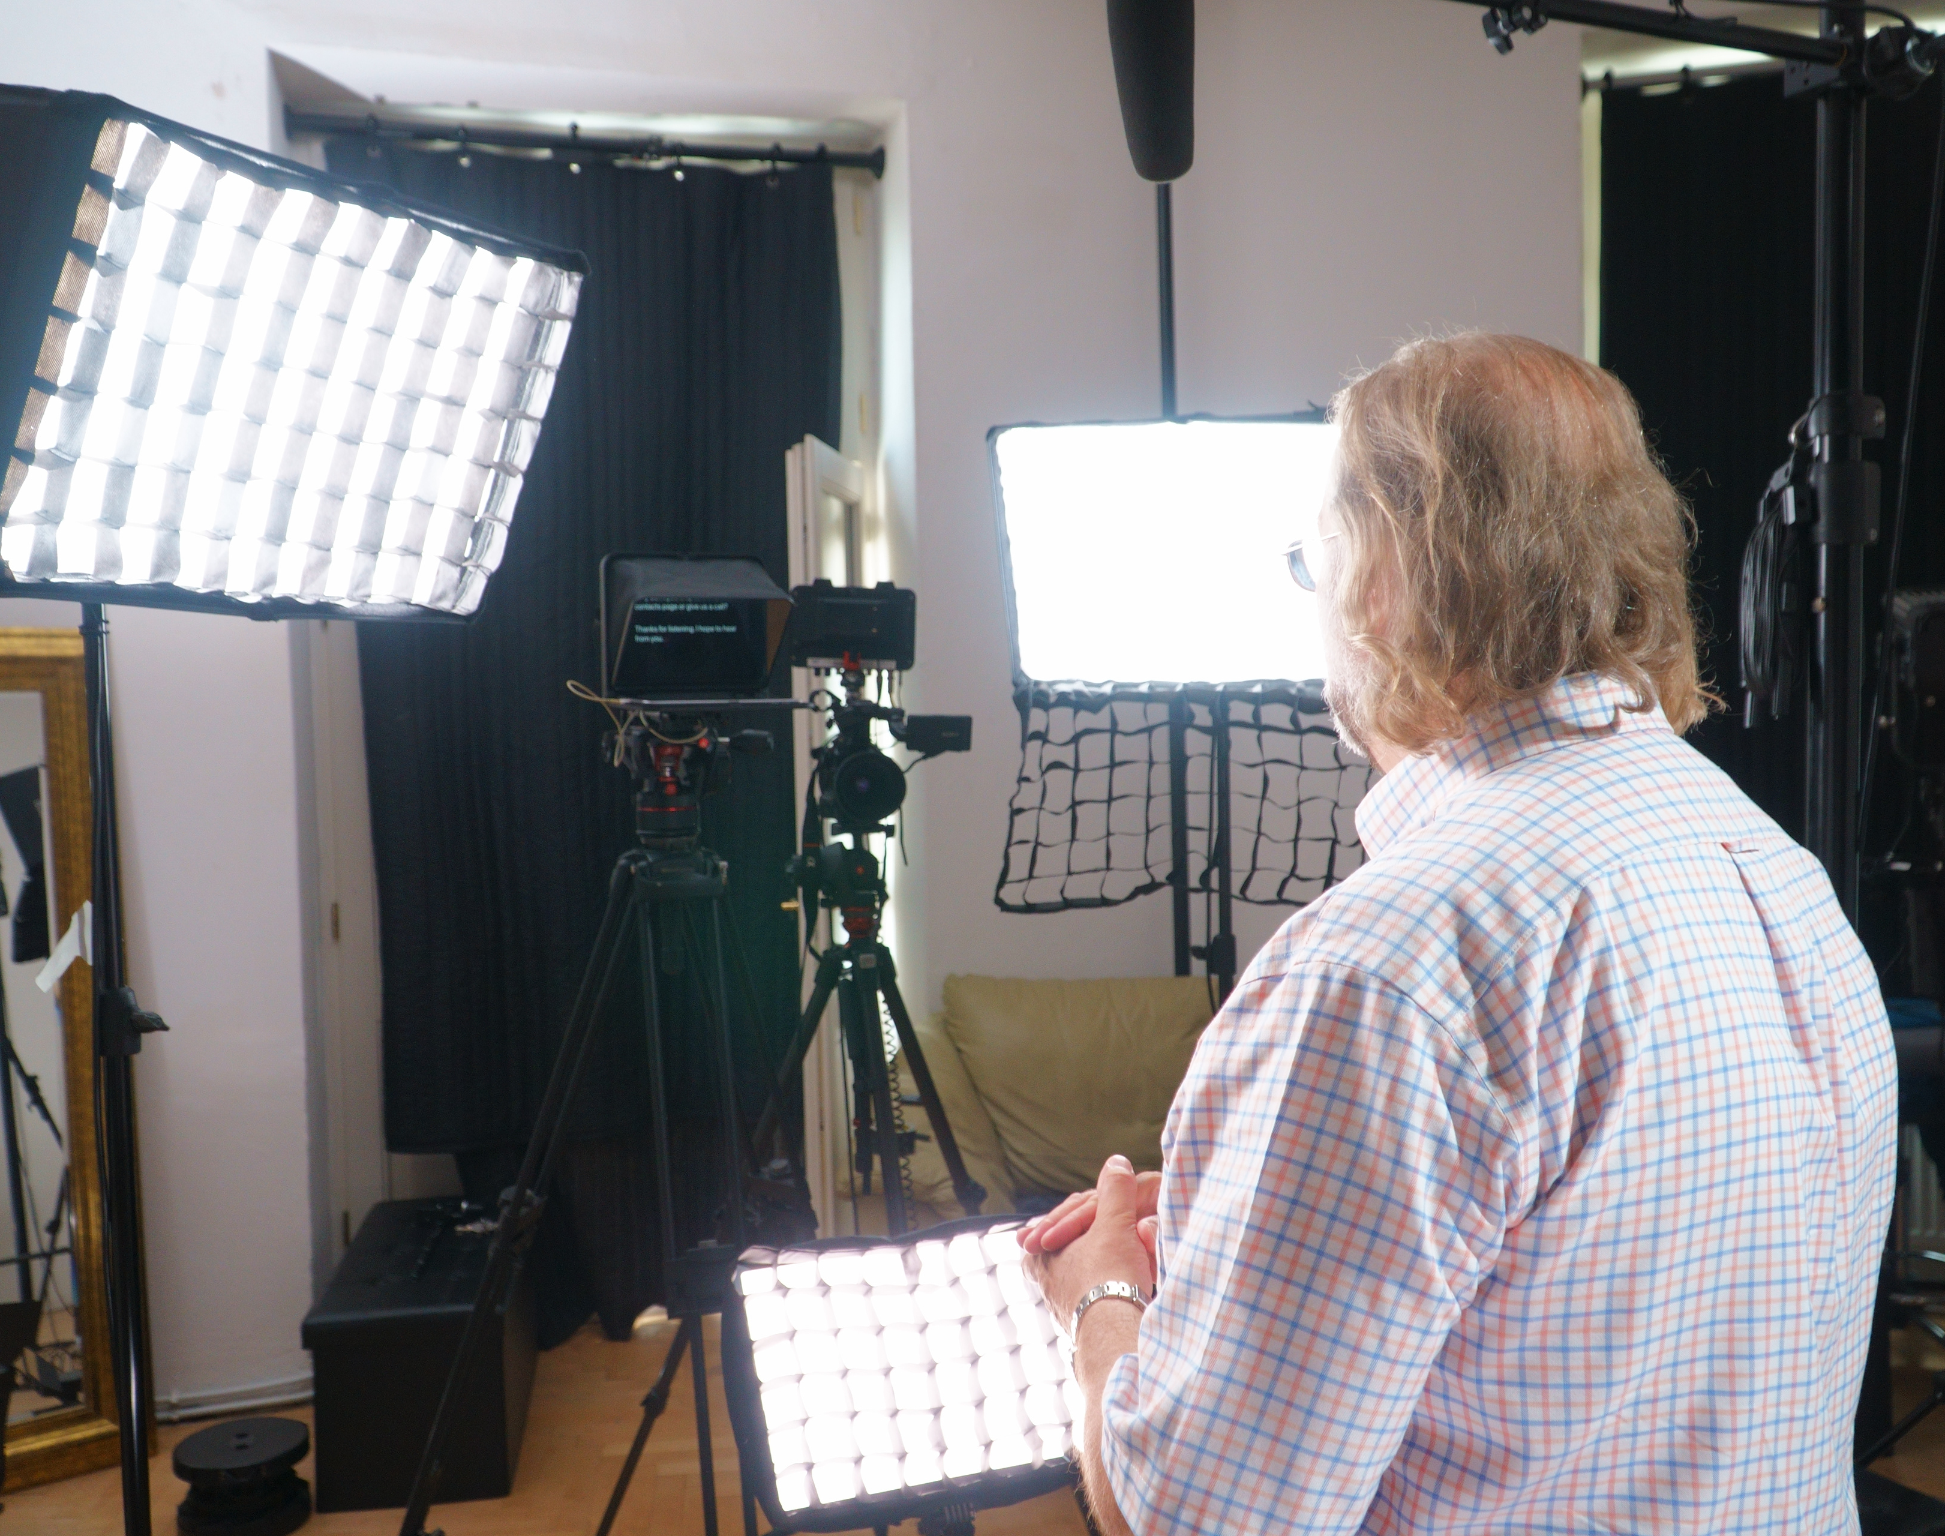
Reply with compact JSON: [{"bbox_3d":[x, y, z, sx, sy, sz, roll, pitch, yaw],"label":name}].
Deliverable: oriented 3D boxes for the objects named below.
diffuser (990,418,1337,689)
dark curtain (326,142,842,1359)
[{"bbox_3d":[0.293,-0.272,2.167,0.520,0.370,0.060,0,31,12],"label":"diffuser"},{"bbox_3d":[-0.841,-0.035,4.059,1.193,2.774,0.150,-2,2,-17],"label":"dark curtain"}]

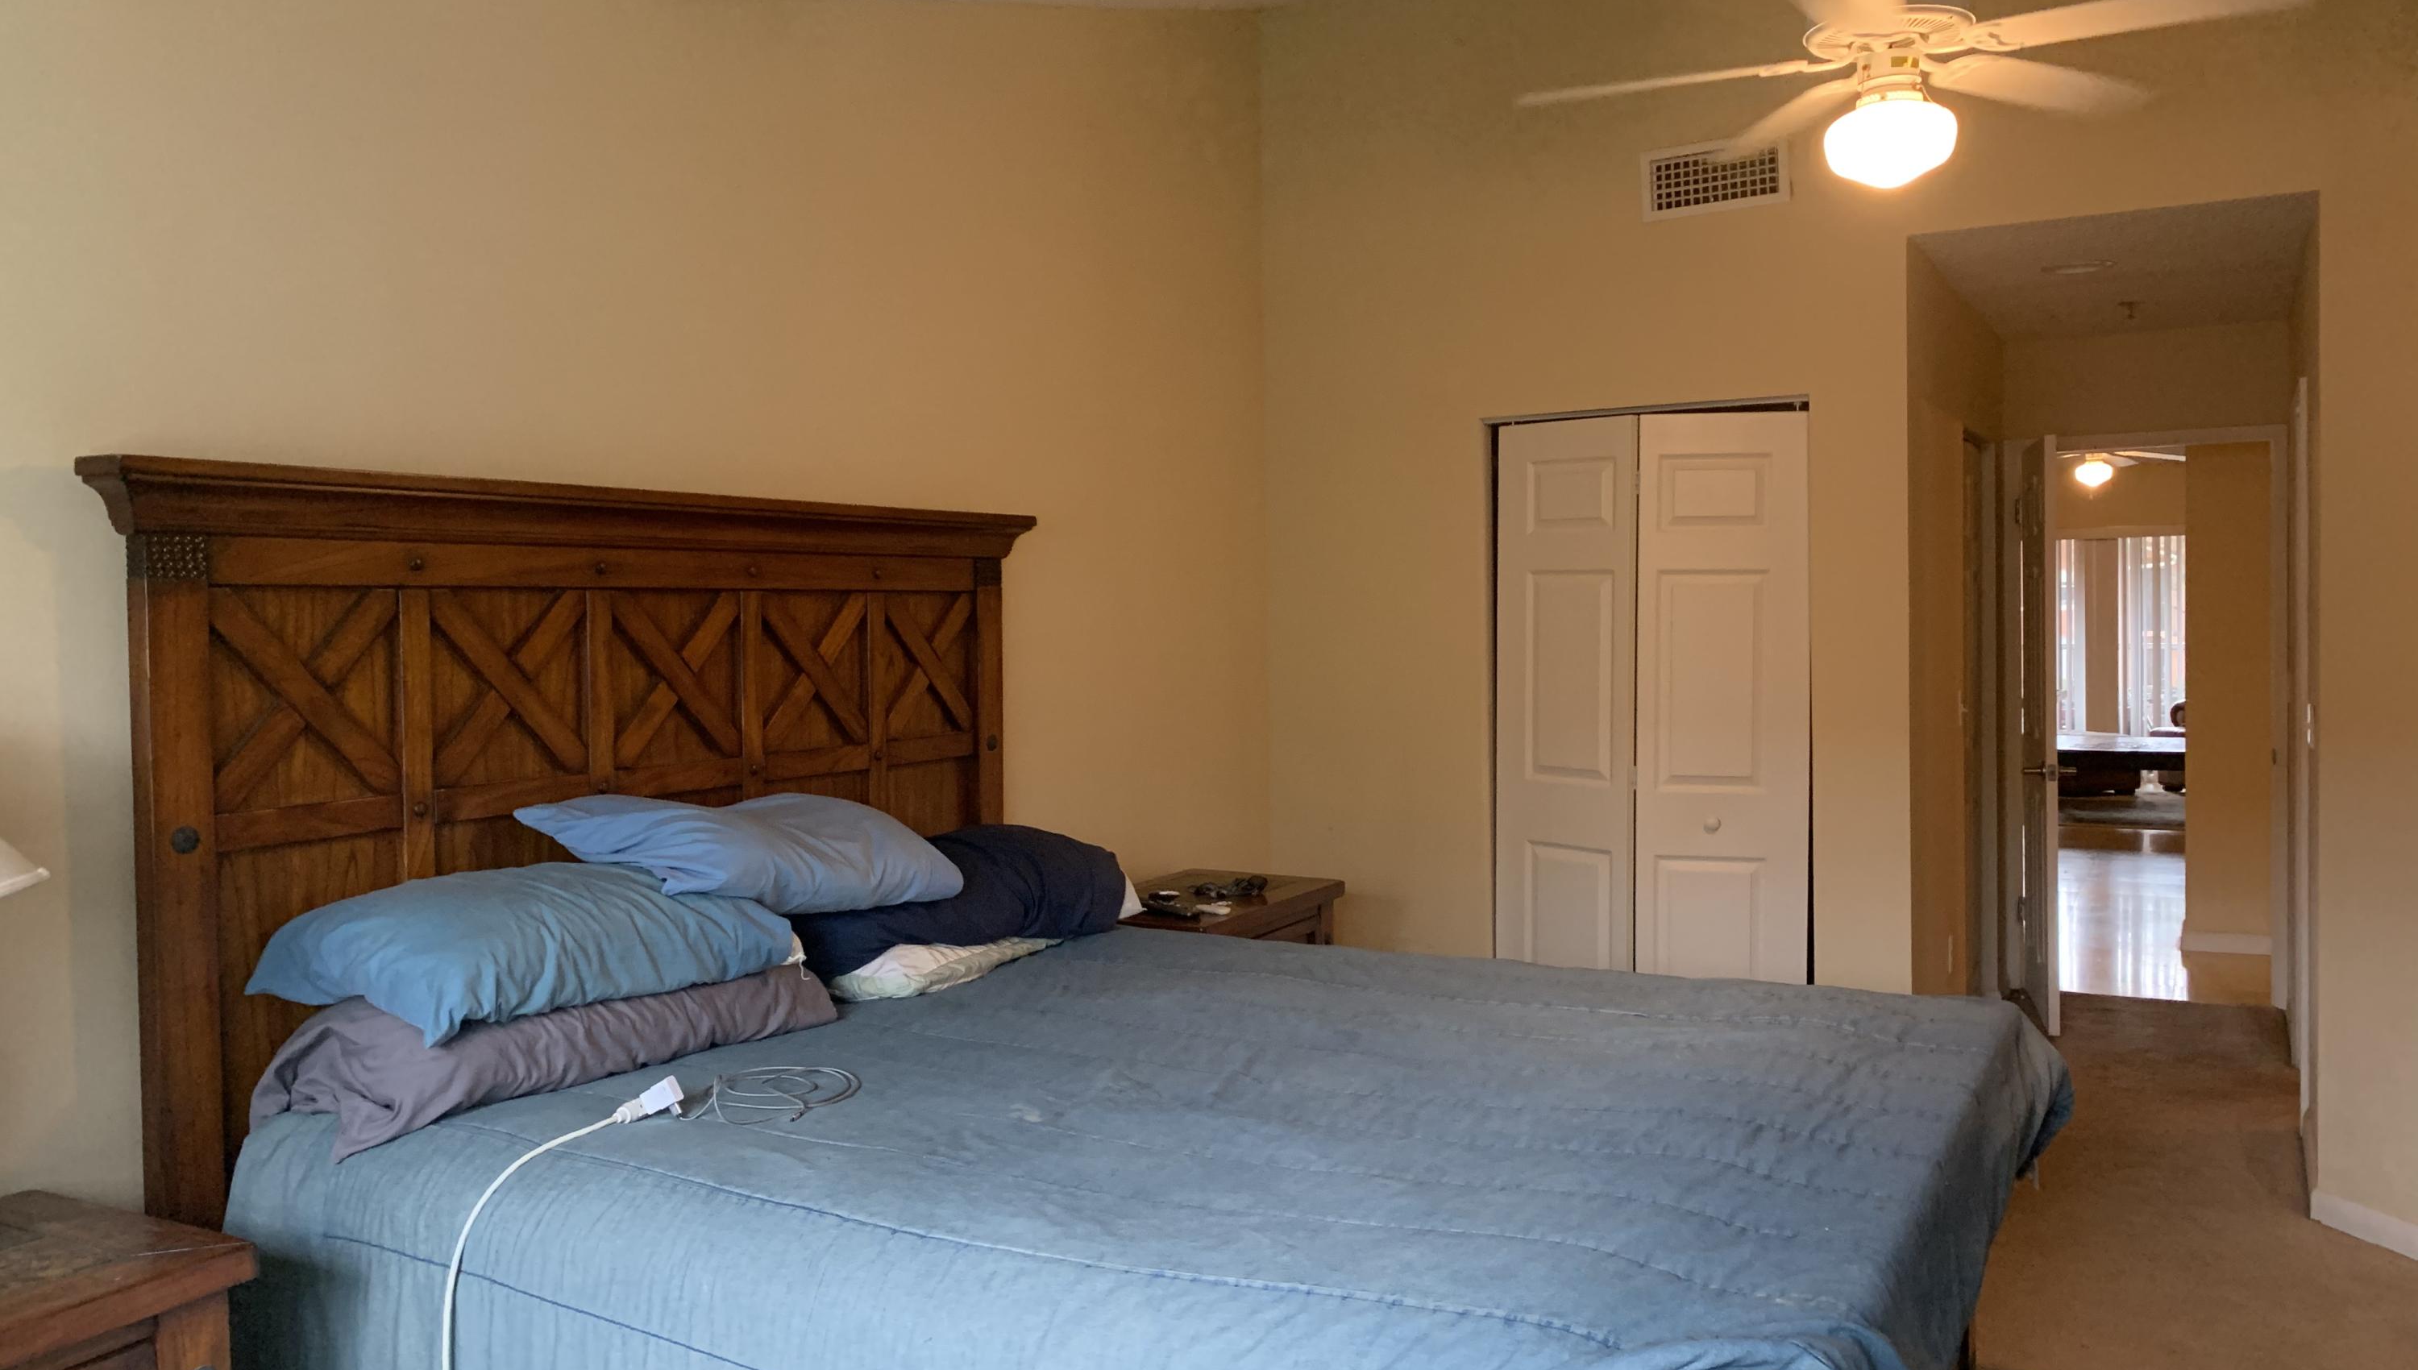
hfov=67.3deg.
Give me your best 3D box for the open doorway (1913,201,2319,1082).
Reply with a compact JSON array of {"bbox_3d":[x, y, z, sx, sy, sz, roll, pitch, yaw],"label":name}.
[{"bbox_3d":[2.252,0.060,4.569,0.907,2.434,0.130,0,2,30],"label":"open doorway"}]

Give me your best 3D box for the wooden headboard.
[{"bbox_3d":[-0.991,0.504,3.470,0.115,1.722,2.153,0,2,30],"label":"wooden headboard"}]

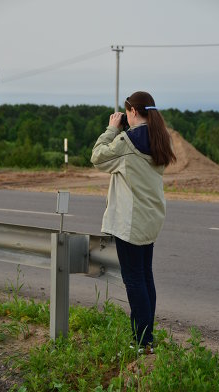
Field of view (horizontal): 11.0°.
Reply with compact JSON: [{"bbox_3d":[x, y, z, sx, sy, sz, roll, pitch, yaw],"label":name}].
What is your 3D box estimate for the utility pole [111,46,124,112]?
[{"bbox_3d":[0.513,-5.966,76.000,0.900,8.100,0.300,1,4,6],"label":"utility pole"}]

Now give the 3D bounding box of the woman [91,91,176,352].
[{"bbox_3d":[0.154,0.163,7.300,0.500,1.680,0.470,3,5,34],"label":"woman"}]

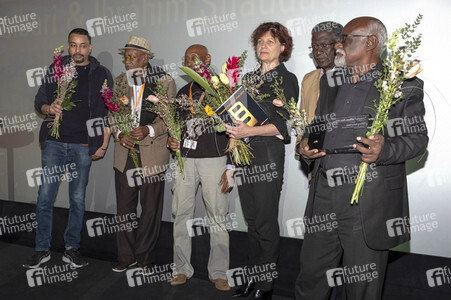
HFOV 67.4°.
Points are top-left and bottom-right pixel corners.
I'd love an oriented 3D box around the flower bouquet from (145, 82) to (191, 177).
[{"bbox_3d":[-0.343,-0.136,2.240,0.290,0.660,0.240,-13,6,-3],"label":"flower bouquet"}]

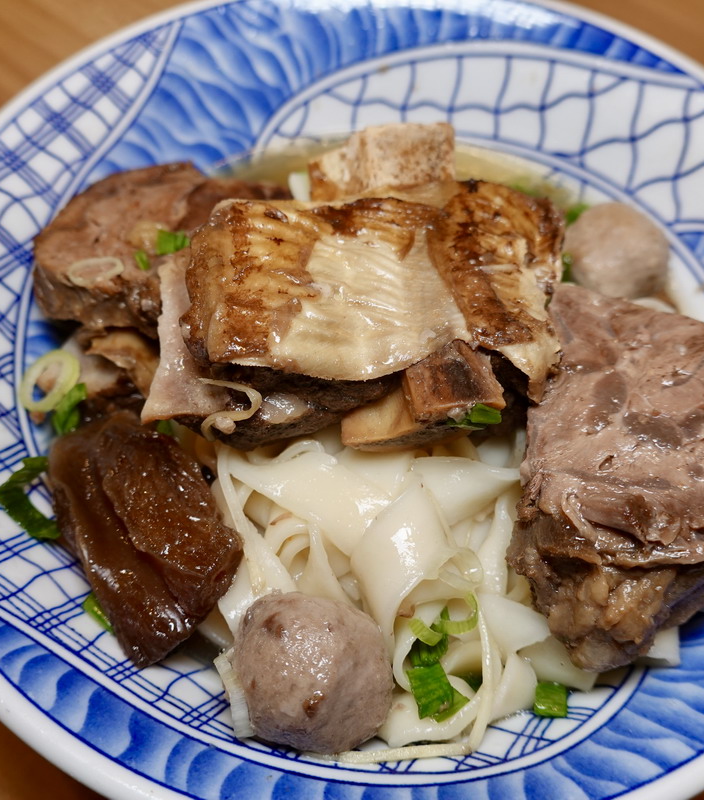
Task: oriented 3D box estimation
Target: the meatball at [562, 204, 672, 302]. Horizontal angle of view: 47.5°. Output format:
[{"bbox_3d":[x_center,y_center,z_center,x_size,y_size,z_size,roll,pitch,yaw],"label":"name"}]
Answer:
[{"bbox_3d":[0.079,-0.044,0.238,0.032,0.031,0.032,0,61,0],"label":"meatball"}]

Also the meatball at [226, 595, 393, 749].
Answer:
[{"bbox_3d":[-0.008,0.057,0.167,0.033,0.032,0.033,0,61,0],"label":"meatball"}]

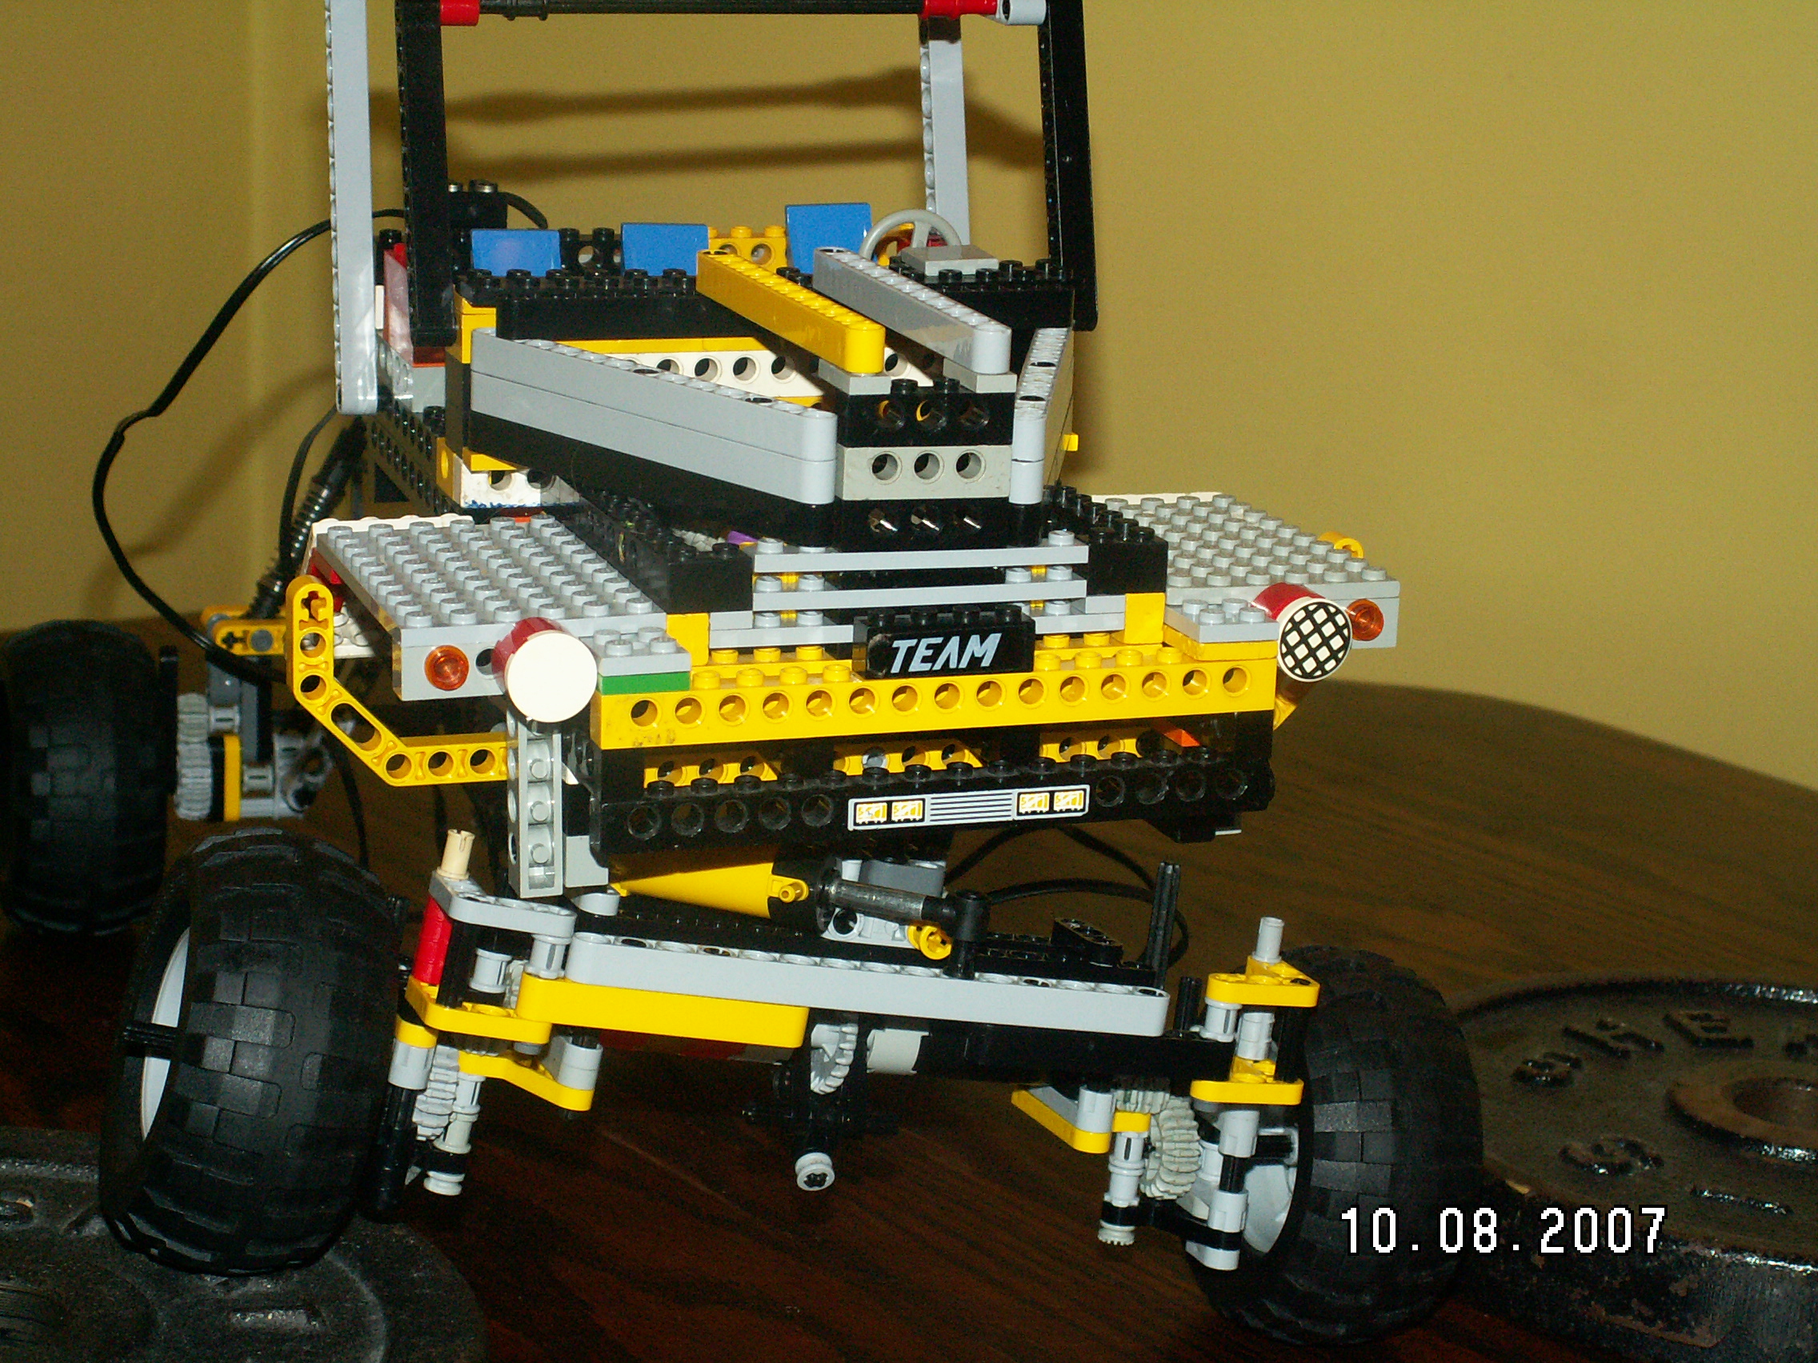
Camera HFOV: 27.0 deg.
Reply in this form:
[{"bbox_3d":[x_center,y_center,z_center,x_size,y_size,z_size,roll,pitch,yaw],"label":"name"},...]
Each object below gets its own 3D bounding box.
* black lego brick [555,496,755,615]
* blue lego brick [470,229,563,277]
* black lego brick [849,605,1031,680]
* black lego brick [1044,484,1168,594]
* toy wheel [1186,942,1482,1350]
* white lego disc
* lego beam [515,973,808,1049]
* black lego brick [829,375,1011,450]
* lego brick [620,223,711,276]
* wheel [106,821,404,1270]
[{"bbox_3d":[-0.047,-0.027,0.708,0.016,0.011,0.076,-3,15,-19],"label":"black lego brick"},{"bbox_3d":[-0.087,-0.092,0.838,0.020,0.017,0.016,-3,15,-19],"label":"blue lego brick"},{"bbox_3d":[0.006,-0.007,0.677,0.032,0.011,0.008,-3,15,-19],"label":"black lego brick"},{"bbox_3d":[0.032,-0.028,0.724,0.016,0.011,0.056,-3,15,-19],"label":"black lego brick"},{"bbox_3d":[0.085,0.095,0.772,0.038,0.082,0.082,6,12,-25],"label":"toy wheel"},{"bbox_3d":[-0.062,-0.001,0.651,0.016,0.016,0.004,-3,15,-19],"label":"white lego disc"},{"bbox_3d":[-0.045,0.060,0.699,0.056,0.008,0.008,7,11,-20],"label":"lego beam"},{"bbox_3d":[0.003,-0.048,0.676,0.032,0.011,0.008,-3,16,-22],"label":"black lego brick"},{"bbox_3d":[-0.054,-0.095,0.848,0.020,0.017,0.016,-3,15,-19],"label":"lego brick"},{"bbox_3d":[-0.120,0.068,0.688,0.038,0.082,0.082,12,10,-25],"label":"wheel"}]

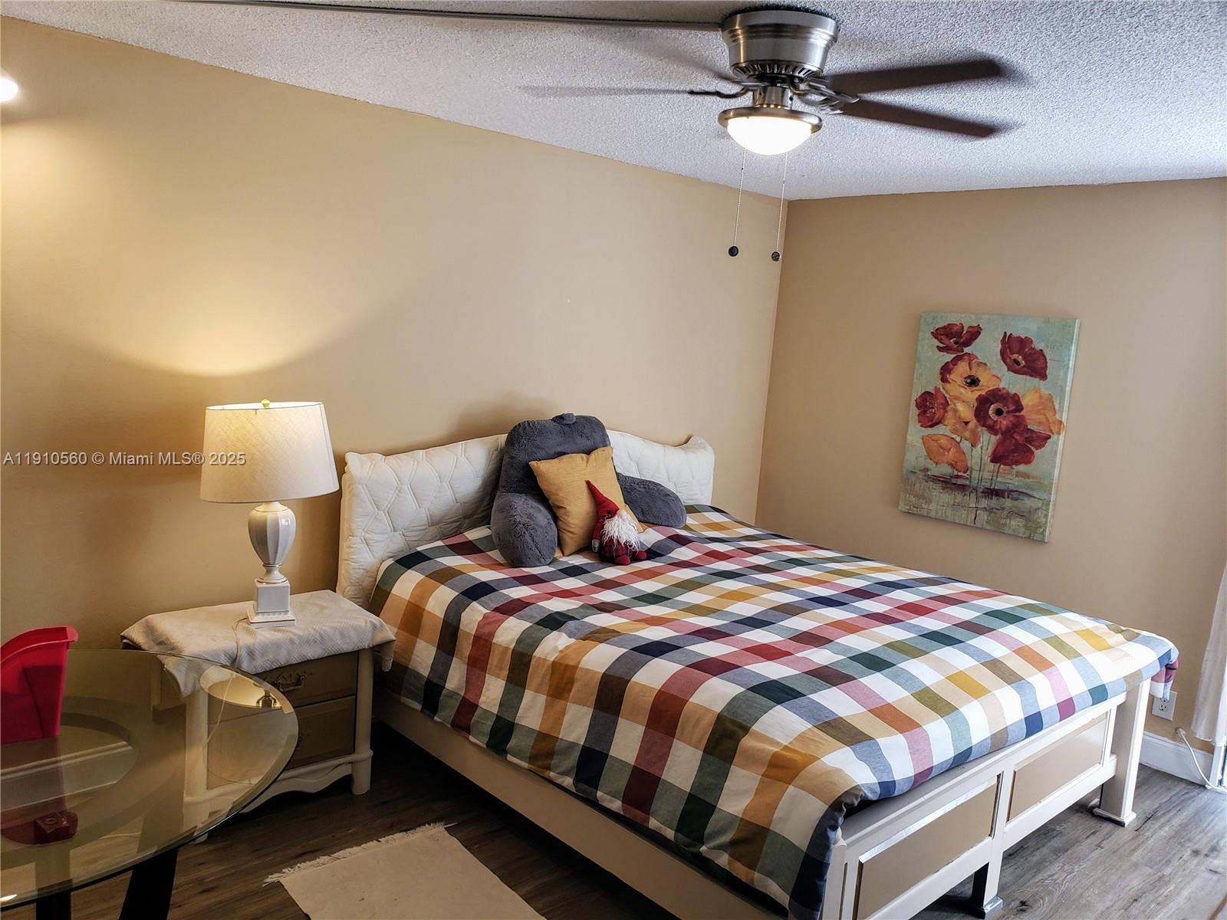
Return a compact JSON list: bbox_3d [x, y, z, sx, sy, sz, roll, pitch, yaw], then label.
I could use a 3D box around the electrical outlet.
[{"bbox_3d":[2.293,1.015,3.833,0.010,0.117,0.072,-3,11,-42],"label":"electrical outlet"}]

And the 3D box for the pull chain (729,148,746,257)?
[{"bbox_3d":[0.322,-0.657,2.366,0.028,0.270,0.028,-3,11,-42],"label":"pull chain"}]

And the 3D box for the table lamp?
[{"bbox_3d":[-1.140,0.169,3.058,0.435,0.740,0.410,-3,11,-42],"label":"table lamp"}]

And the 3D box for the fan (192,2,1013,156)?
[{"bbox_3d":[0.402,-0.927,2.311,1.280,0.310,1.280,-3,11,-42],"label":"fan"}]

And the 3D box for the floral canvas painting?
[{"bbox_3d":[1.745,-0.179,4.363,0.034,0.991,0.747,-3,11,-42],"label":"floral canvas painting"}]

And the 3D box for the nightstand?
[{"bbox_3d":[-1.194,0.840,3.123,0.690,0.615,0.440,-3,11,-42],"label":"nightstand"}]

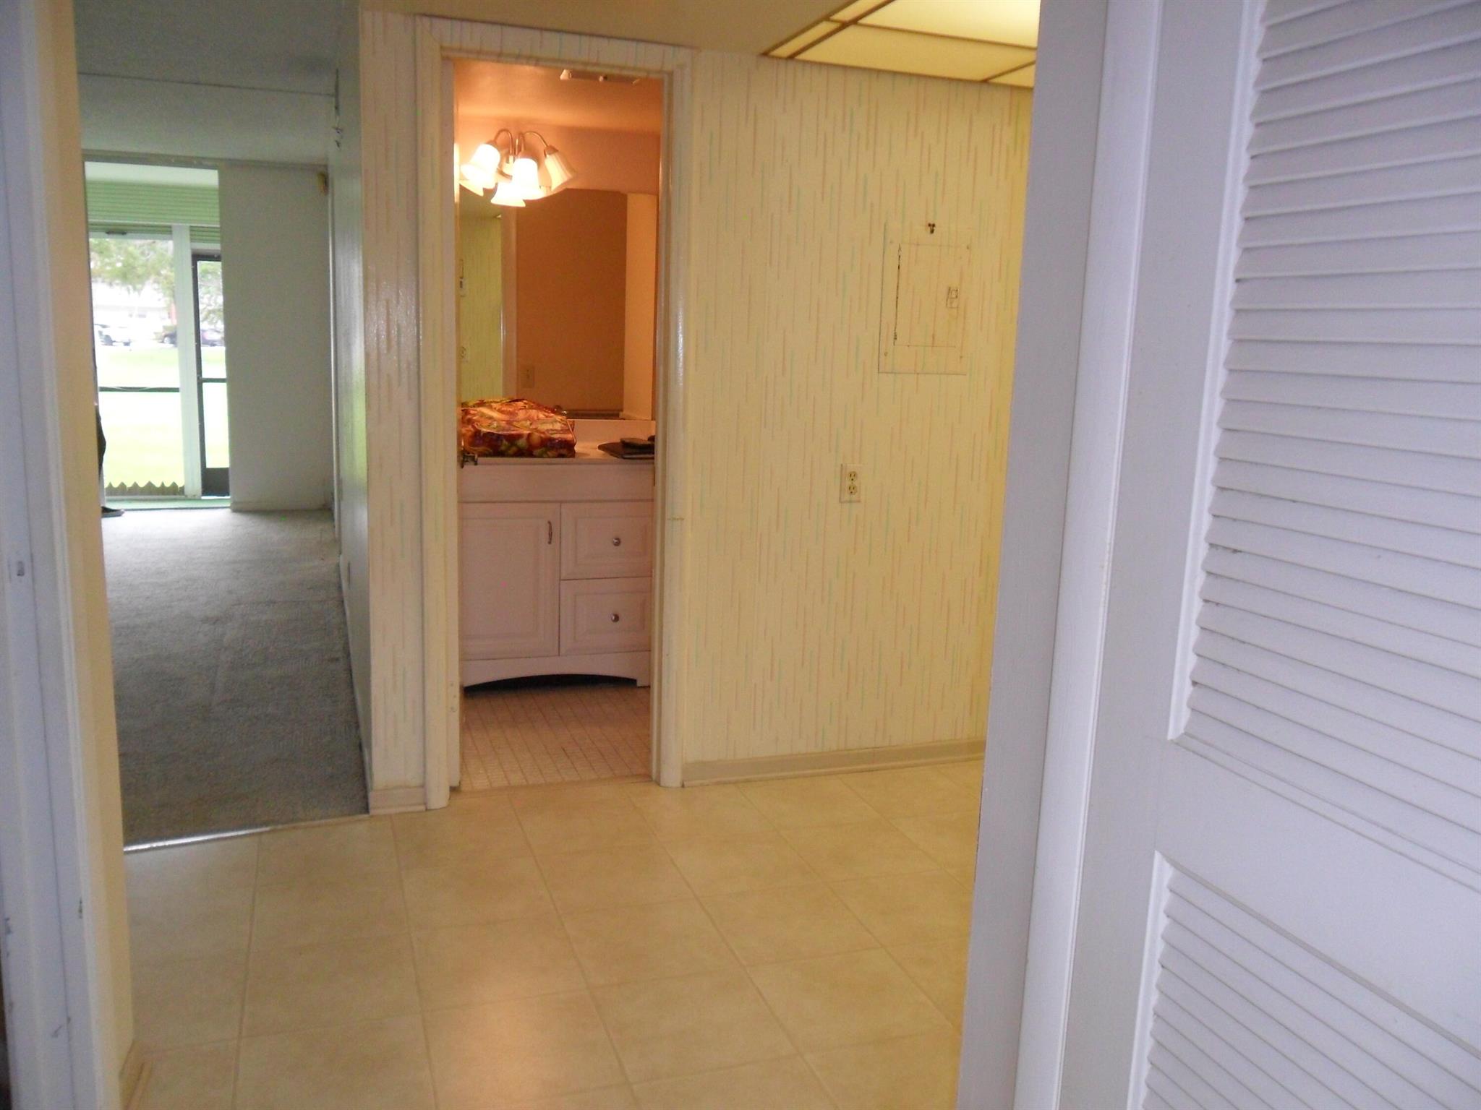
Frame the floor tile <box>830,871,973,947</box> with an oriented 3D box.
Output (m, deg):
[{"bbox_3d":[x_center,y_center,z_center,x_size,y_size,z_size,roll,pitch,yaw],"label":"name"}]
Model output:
[{"bbox_3d":[0.419,0.841,2.781,0.328,0.012,0.328,-2,10,-19],"label":"floor tile"}]

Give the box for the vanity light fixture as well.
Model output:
[{"bbox_3d":[-0.861,-1.506,4.481,0.449,0.268,0.280,-2,10,-19],"label":"vanity light fixture"}]

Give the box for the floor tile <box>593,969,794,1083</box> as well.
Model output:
[{"bbox_3d":[-0.097,0.917,2.269,0.331,0.010,0.330,-2,10,-19],"label":"floor tile"}]

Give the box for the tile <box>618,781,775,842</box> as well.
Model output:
[{"bbox_3d":[-0.111,0.739,3.286,0.328,0.012,0.328,-2,10,-19],"label":"tile"}]

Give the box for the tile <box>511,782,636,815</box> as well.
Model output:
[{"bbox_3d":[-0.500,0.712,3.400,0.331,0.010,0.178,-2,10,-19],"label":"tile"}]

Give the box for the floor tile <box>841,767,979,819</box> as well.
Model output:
[{"bbox_3d":[0.512,0.725,3.518,0.331,0.010,0.330,-2,10,-19],"label":"floor tile"}]

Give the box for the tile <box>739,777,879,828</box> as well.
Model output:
[{"bbox_3d":[0.201,0.731,3.395,0.328,0.012,0.328,-2,10,-19],"label":"tile"}]

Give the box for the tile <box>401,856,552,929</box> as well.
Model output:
[{"bbox_3d":[-0.627,0.814,2.772,0.331,0.010,0.330,-2,10,-19],"label":"tile"}]

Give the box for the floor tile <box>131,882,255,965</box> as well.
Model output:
[{"bbox_3d":[-1.249,0.828,2.542,0.328,0.012,0.328,-2,10,-19],"label":"floor tile"}]

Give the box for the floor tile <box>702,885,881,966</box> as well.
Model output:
[{"bbox_3d":[0.107,0.850,2.672,0.328,0.012,0.328,-2,10,-19],"label":"floor tile"}]

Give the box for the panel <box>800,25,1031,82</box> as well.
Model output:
[{"bbox_3d":[0.494,-1.368,3.147,0.600,0.015,0.370,-2,10,-19],"label":"panel"}]

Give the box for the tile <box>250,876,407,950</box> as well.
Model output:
[{"bbox_3d":[-0.940,0.822,2.662,0.331,0.010,0.330,-2,10,-19],"label":"tile"}]

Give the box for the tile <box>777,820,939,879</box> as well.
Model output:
[{"bbox_3d":[0.310,0.786,3.088,0.328,0.012,0.328,-2,10,-19],"label":"tile"}]

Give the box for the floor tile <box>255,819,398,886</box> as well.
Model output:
[{"bbox_3d":[-1.049,0.767,2.969,0.331,0.010,0.330,-2,10,-19],"label":"floor tile"}]

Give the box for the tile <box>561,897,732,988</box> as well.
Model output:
[{"bbox_3d":[-0.206,0.861,2.575,0.331,0.010,0.330,-2,10,-19],"label":"tile"}]

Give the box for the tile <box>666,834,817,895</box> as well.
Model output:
[{"bbox_3d":[-0.003,0.797,2.991,0.331,0.010,0.330,-2,10,-19],"label":"tile"}]

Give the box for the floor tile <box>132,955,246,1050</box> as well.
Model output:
[{"bbox_3d":[-1.140,0.883,2.235,0.328,0.012,0.328,-2,10,-19],"label":"floor tile"}]

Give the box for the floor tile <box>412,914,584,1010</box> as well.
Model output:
[{"bbox_3d":[-0.518,0.870,2.465,0.331,0.010,0.330,-2,10,-19],"label":"floor tile"}]

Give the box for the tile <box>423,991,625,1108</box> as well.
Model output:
[{"bbox_3d":[-0.409,0.925,2.159,0.331,0.010,0.330,-2,10,-19],"label":"tile"}]

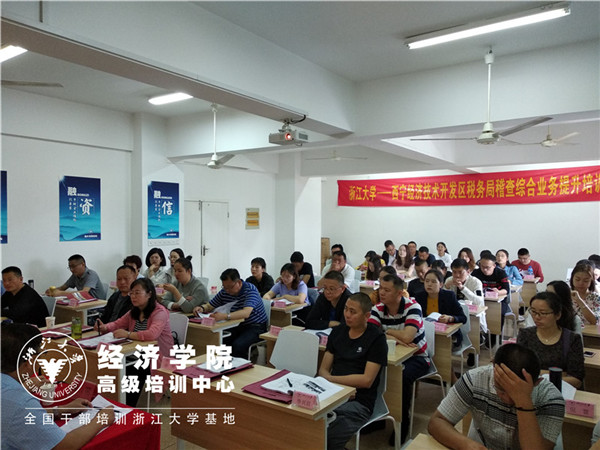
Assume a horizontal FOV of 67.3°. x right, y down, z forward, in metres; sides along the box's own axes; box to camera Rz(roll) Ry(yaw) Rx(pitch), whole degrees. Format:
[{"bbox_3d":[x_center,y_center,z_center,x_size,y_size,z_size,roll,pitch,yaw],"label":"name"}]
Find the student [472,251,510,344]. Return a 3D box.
[{"bbox_3d":[2.250,0.979,5.456,0.495,1.238,0.723,1,1,33],"label":"student"}]

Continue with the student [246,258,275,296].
[{"bbox_3d":[-0.538,1.016,5.467,0.520,1.214,0.750,1,1,34],"label":"student"}]

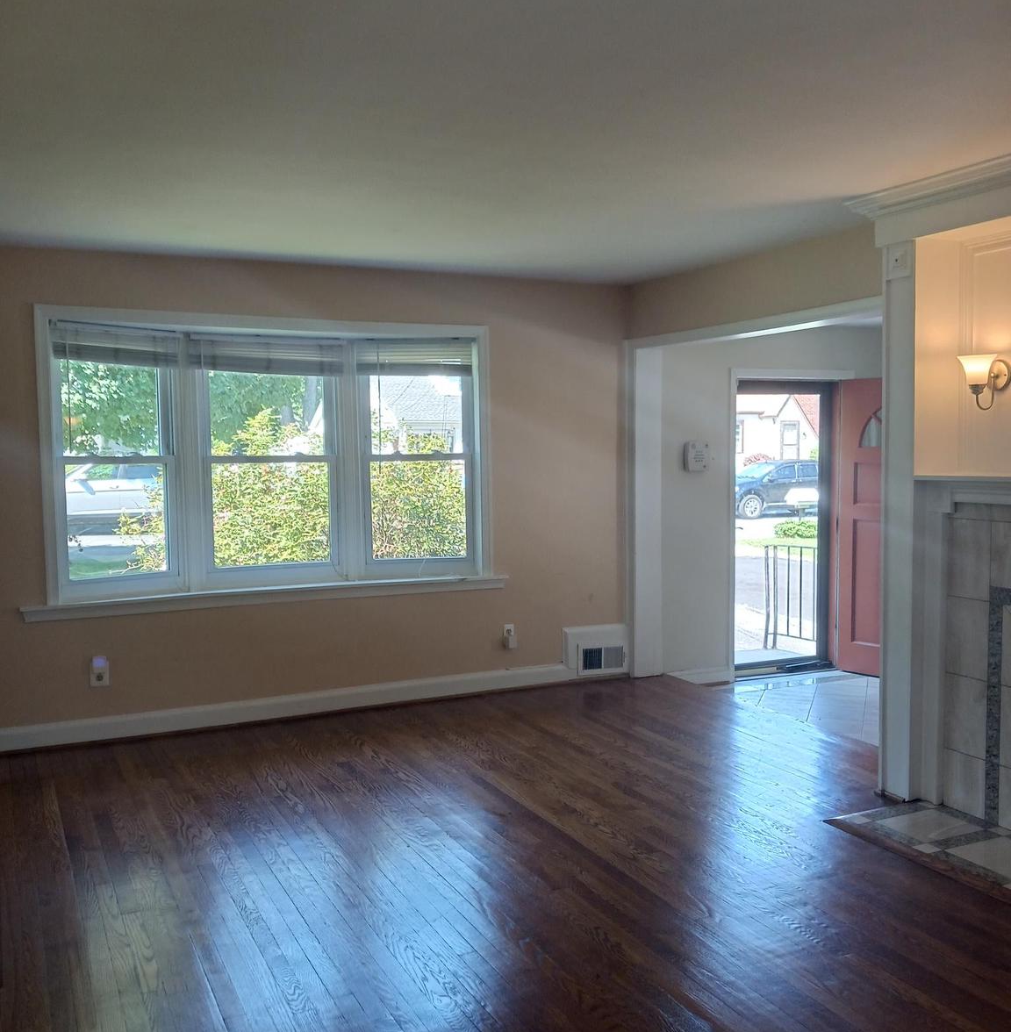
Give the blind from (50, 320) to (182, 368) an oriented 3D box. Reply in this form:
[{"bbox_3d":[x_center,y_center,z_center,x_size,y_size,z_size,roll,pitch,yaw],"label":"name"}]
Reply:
[{"bbox_3d":[-1.985,-0.869,5.381,0.045,0.192,0.699,3,5,41],"label":"blind"}]

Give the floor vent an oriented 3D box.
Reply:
[{"bbox_3d":[0.570,0.852,6.564,0.438,0.320,0.065,-3,4,-26],"label":"floor vent"}]

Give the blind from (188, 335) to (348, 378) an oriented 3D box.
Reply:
[{"bbox_3d":[-1.319,-0.897,5.873,0.873,0.195,0.045,-3,4,-26],"label":"blind"}]

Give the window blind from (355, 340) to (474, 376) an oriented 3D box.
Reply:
[{"bbox_3d":[-0.520,-0.917,6.104,0.680,0.210,0.045,-1,4,-3],"label":"window blind"}]

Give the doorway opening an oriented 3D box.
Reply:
[{"bbox_3d":[1.924,0.077,7.319,0.891,2.025,0.130,-3,4,-26],"label":"doorway opening"}]

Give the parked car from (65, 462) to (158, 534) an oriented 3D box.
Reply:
[{"bbox_3d":[-9.249,-0.588,24.785,4.650,1.600,1.820,-3,4,-29],"label":"parked car"}]

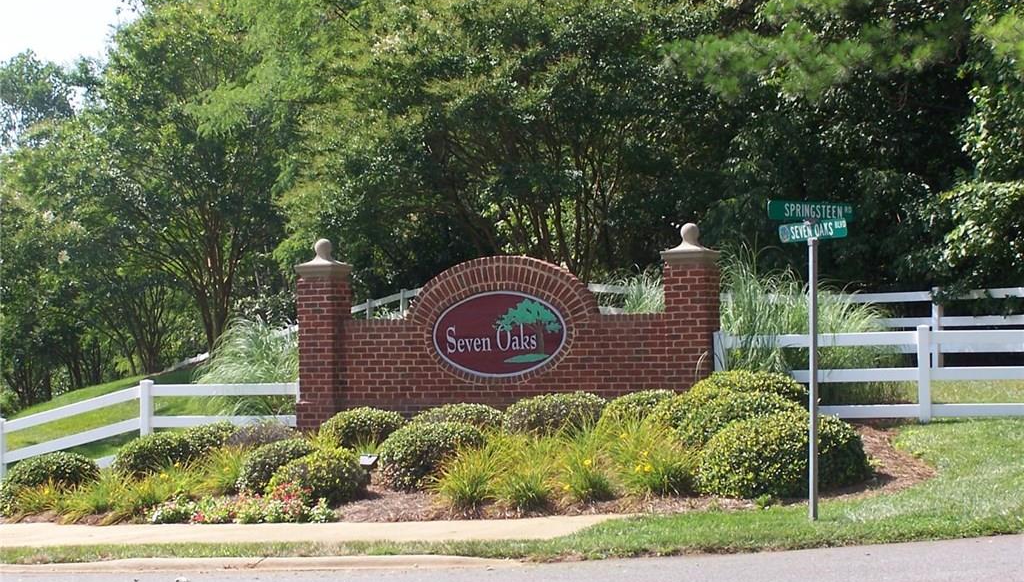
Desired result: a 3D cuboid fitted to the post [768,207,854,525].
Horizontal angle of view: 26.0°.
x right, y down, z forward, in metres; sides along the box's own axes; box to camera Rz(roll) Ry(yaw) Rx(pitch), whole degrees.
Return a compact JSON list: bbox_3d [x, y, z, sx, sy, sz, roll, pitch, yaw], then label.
[{"bbox_3d":[2.515,0.583,18.600,0.900,2.700,0.770,0,-2,-43],"label":"post"}]

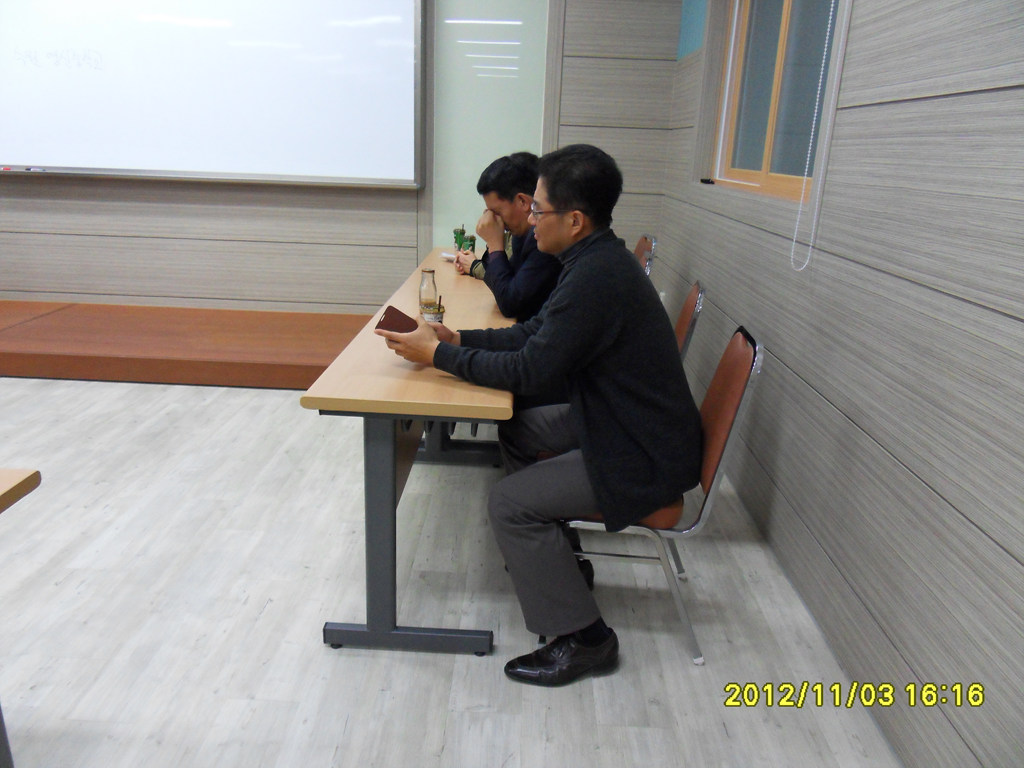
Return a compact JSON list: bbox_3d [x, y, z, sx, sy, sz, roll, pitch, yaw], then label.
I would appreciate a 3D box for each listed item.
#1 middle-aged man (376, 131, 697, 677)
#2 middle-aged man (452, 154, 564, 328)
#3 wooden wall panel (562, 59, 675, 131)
[{"bbox_3d":[0.077,0.057,1.831,0.851,1.281,0.533,4,18,4],"label":"middle-aged man"},{"bbox_3d":[0.162,-0.190,2.640,0.699,1.245,0.508,3,18,2],"label":"middle-aged man"},{"bbox_3d":[0.649,-1.790,4.370,0.696,0.397,0.030,2,18,0],"label":"wooden wall panel"}]

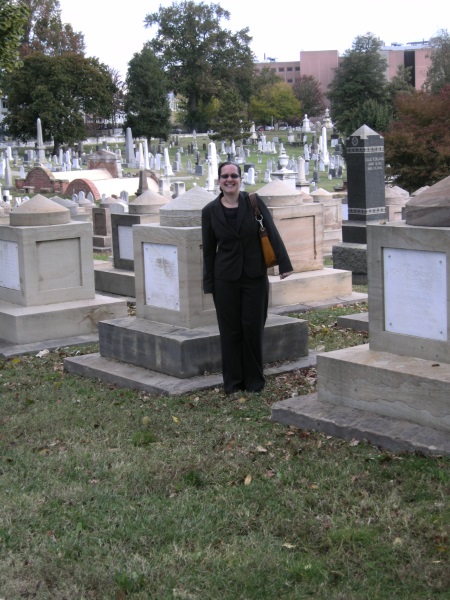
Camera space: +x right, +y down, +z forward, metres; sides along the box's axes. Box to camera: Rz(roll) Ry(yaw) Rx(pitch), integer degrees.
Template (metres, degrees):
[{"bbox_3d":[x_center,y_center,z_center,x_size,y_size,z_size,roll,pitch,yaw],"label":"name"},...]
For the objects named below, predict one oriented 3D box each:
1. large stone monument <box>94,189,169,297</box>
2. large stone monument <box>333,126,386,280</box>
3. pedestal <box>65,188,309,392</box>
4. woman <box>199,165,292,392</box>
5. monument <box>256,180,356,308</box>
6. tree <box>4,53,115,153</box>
[{"bbox_3d":[-1.049,-0.858,15.355,1.238,1.450,1.238,-8,10,-34],"label":"large stone monument"},{"bbox_3d":[1.969,-1.335,15.004,0.680,2.190,0.680,-8,10,-35],"label":"large stone monument"},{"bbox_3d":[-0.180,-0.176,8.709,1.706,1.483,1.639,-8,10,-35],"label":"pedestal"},{"bbox_3d":[0.155,-0.165,7.731,0.630,1.645,0.360,-2,8,1],"label":"woman"},{"bbox_3d":[0.688,-0.760,13.246,1.249,1.450,1.249,-8,10,-34],"label":"monument"},{"bbox_3d":[-18.173,-21.577,118.000,11.800,11.200,11.200,-2,8,0],"label":"tree"}]

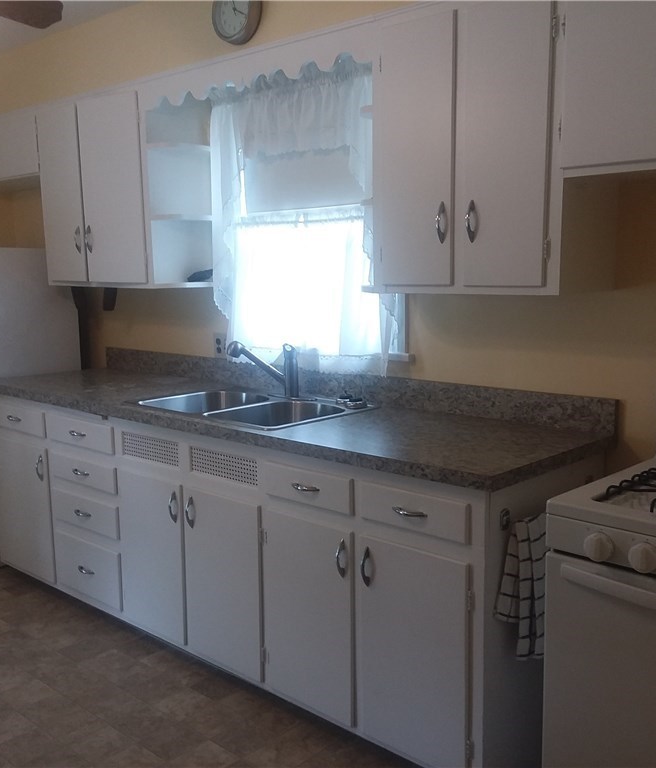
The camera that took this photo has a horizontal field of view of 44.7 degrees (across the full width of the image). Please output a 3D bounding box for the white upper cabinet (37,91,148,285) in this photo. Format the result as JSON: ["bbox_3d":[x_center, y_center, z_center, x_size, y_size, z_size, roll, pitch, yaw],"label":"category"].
[{"bbox_3d":[-0.970,-0.878,3.766,0.807,0.827,0.347,7,11,41],"label":"white upper cabinet"}]

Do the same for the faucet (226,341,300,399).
[{"bbox_3d":[-0.245,-0.044,3.101,0.310,0.225,0.065,-7,10,-36],"label":"faucet"}]

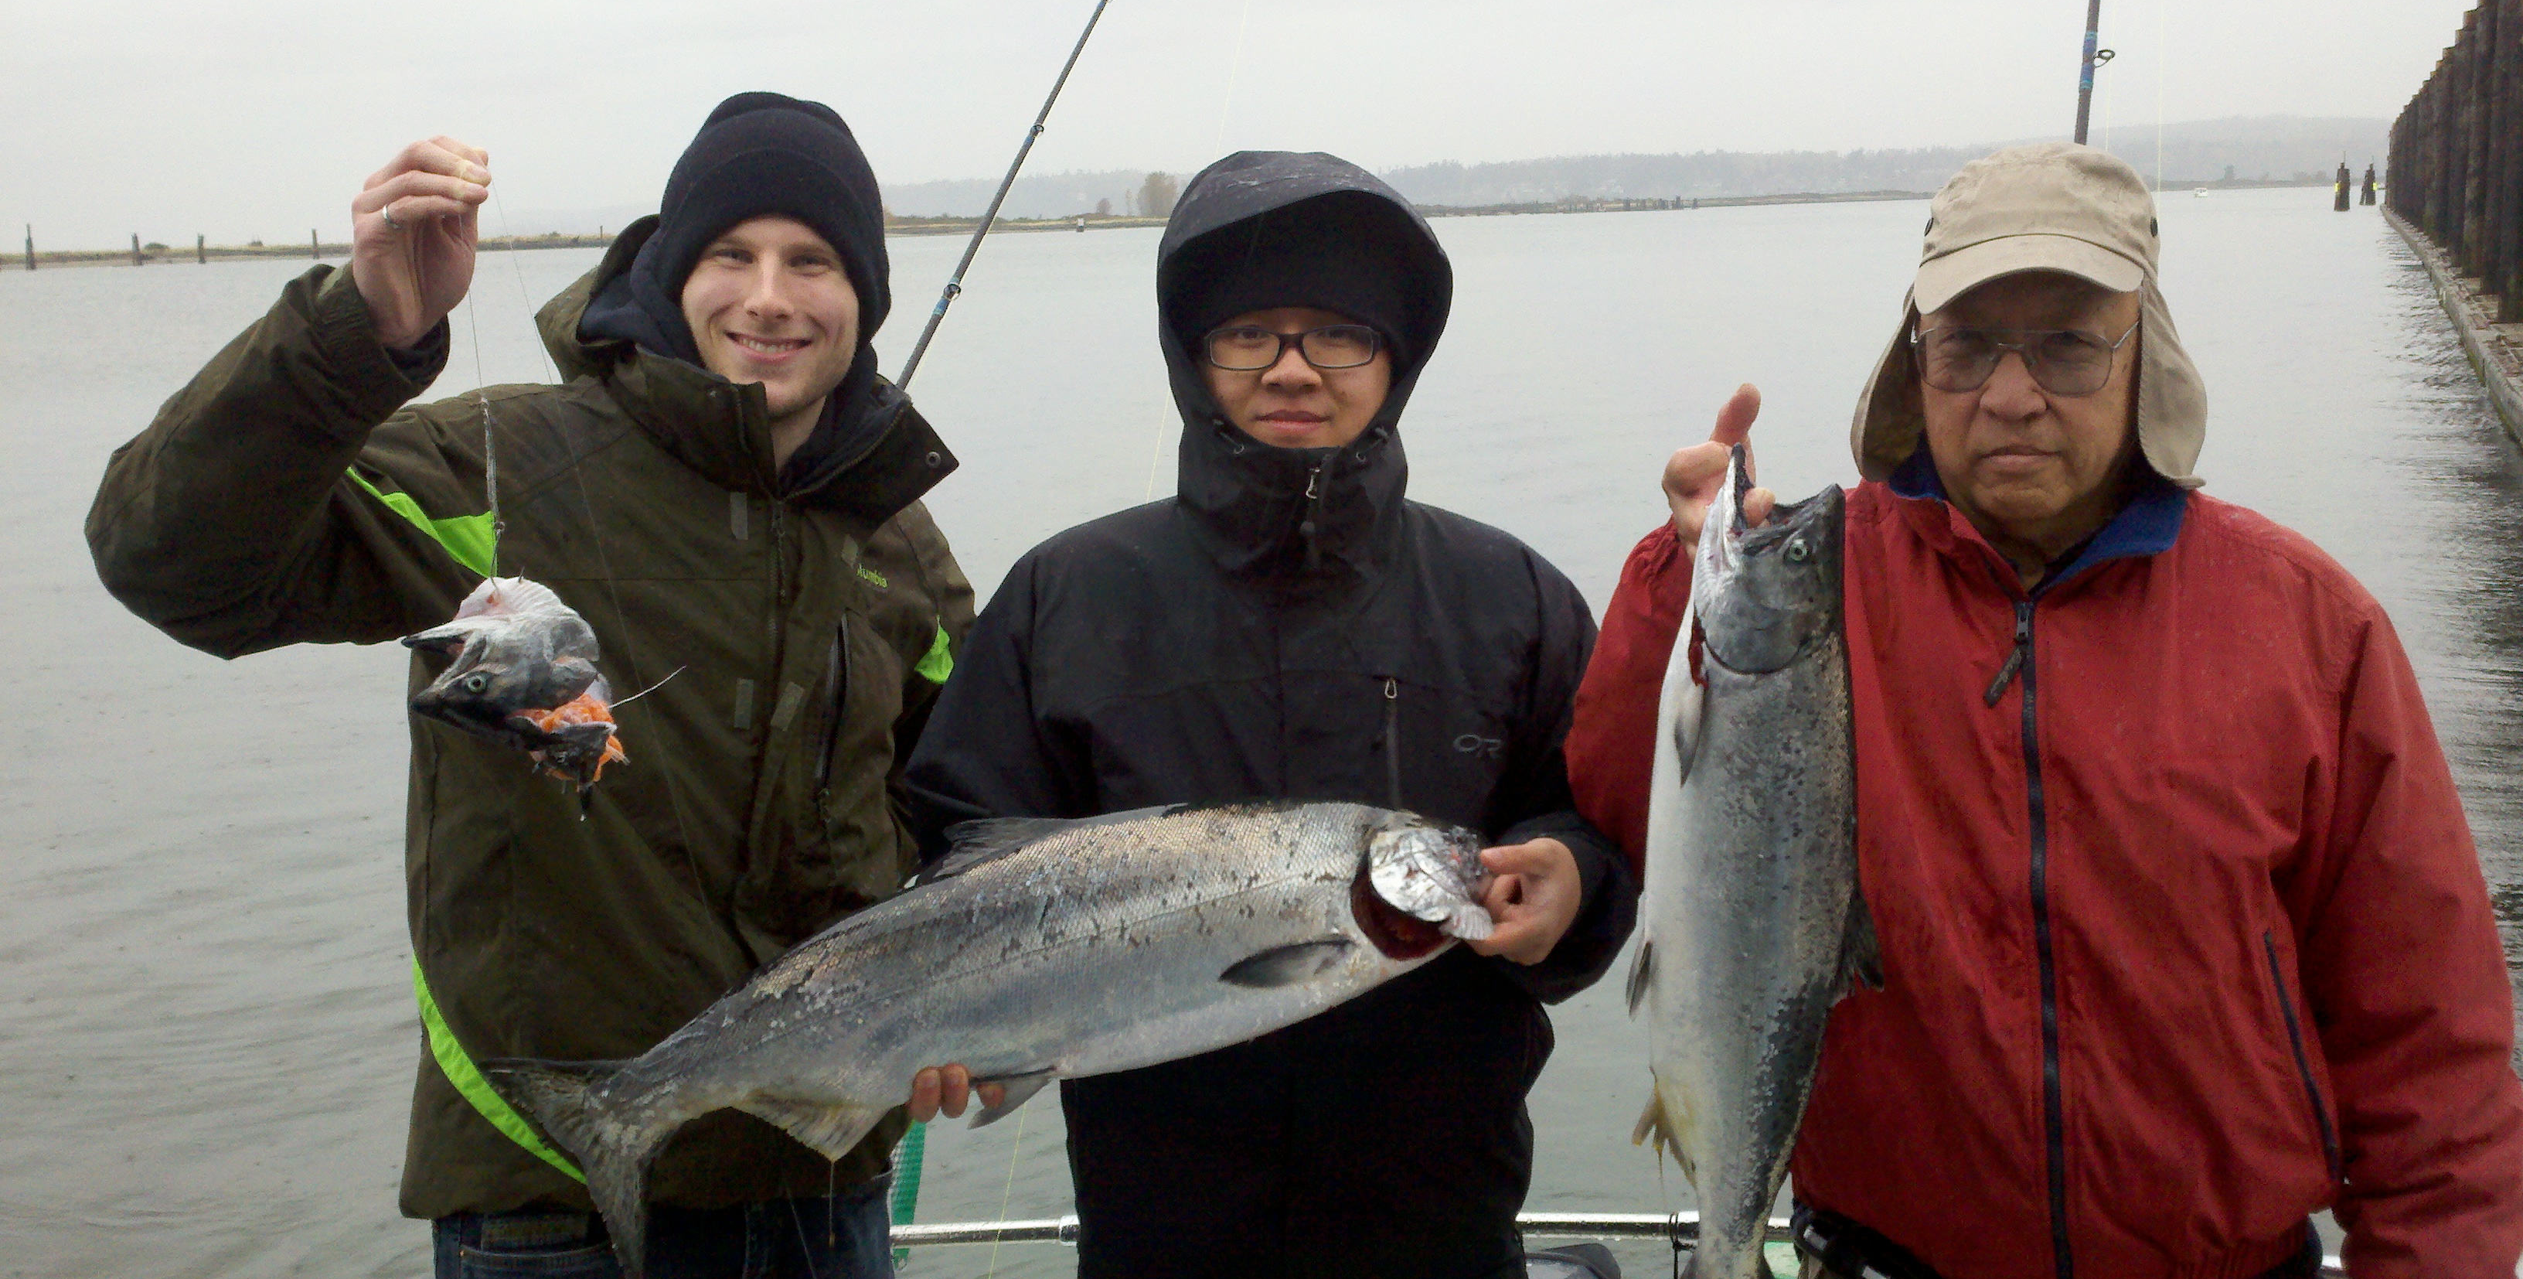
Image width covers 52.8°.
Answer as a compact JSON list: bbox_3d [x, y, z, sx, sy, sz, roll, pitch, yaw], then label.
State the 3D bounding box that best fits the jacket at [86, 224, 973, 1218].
[{"bbox_3d":[-0.585,0.070,2.090,0.700,0.800,0.450,-5,10,-17],"label":"jacket"}]

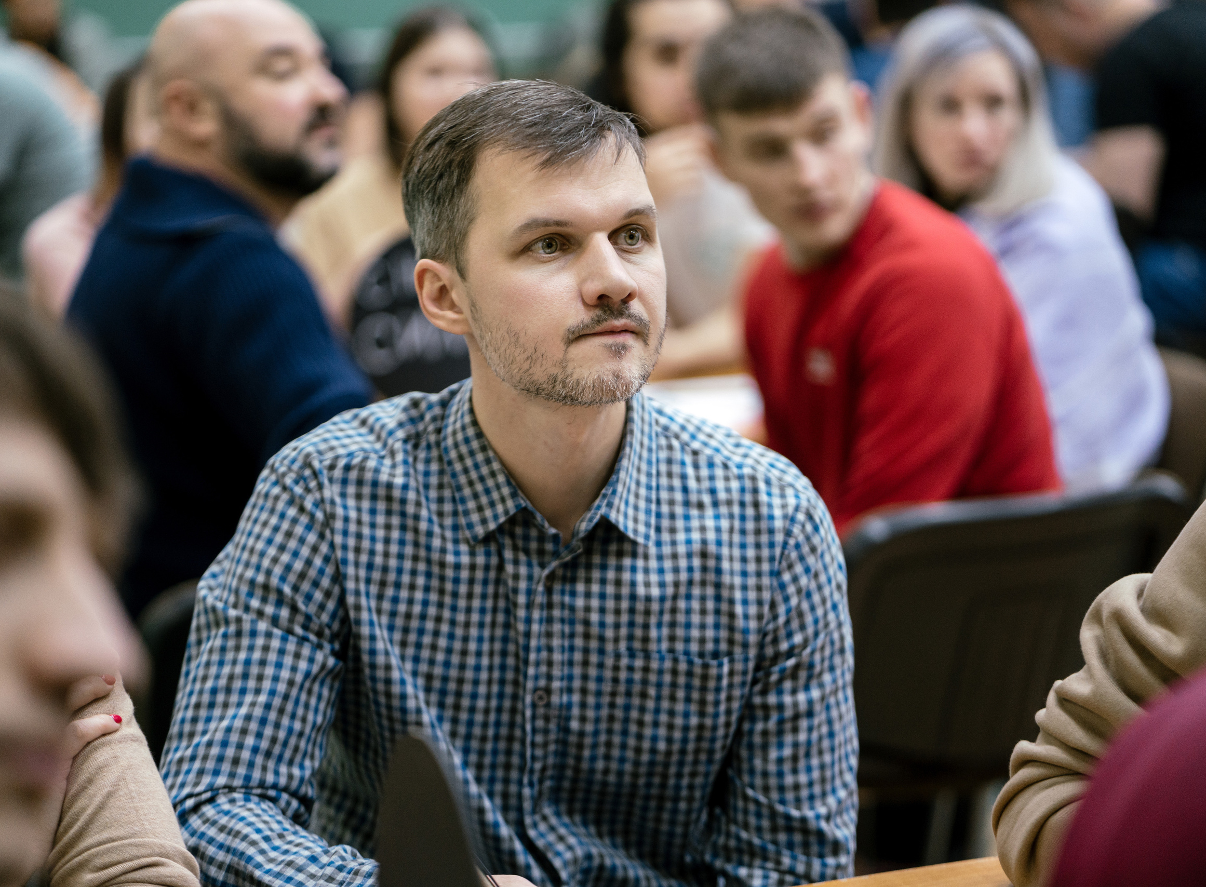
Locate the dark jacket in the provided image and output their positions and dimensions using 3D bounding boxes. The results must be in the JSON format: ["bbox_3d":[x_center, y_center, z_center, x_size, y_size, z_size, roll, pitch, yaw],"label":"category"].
[{"bbox_3d":[-0.375,-0.007,3.536,0.460,0.640,0.540,-5,12,-28],"label":"dark jacket"}]

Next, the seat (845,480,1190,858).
[{"bbox_3d":[0.340,0.409,3.591,0.500,0.830,0.560,-6,12,-30],"label":"seat"}]

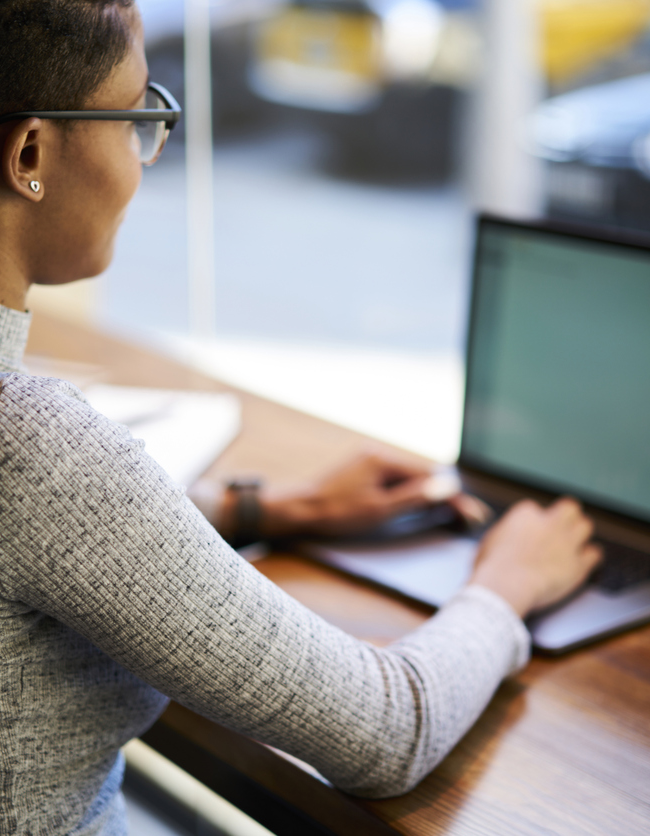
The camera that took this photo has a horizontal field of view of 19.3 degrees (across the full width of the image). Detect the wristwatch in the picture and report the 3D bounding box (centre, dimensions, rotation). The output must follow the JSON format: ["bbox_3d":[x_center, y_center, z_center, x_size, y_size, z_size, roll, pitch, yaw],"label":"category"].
[{"bbox_3d":[-0.065,0.077,1.552,0.037,0.050,0.056,-13,20,-32],"label":"wristwatch"}]

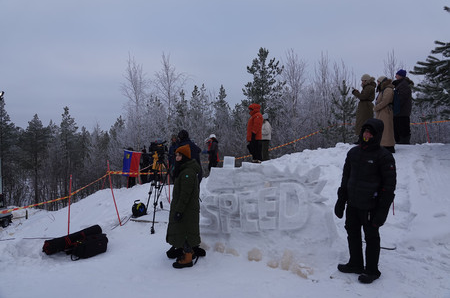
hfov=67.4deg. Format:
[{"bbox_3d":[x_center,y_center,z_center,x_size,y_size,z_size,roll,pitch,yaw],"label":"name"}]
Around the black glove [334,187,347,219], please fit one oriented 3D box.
[{"bbox_3d":[1.320,0.620,3.850,0.120,0.350,0.130,6,0,20],"label":"black glove"}]

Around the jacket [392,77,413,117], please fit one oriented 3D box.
[{"bbox_3d":[4.272,-1.236,8.100,0.460,0.930,0.560,0,0,6],"label":"jacket"}]

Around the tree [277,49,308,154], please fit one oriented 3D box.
[{"bbox_3d":[3.800,-2.400,19.000,1.800,6.400,1.800,0,0,12],"label":"tree"}]

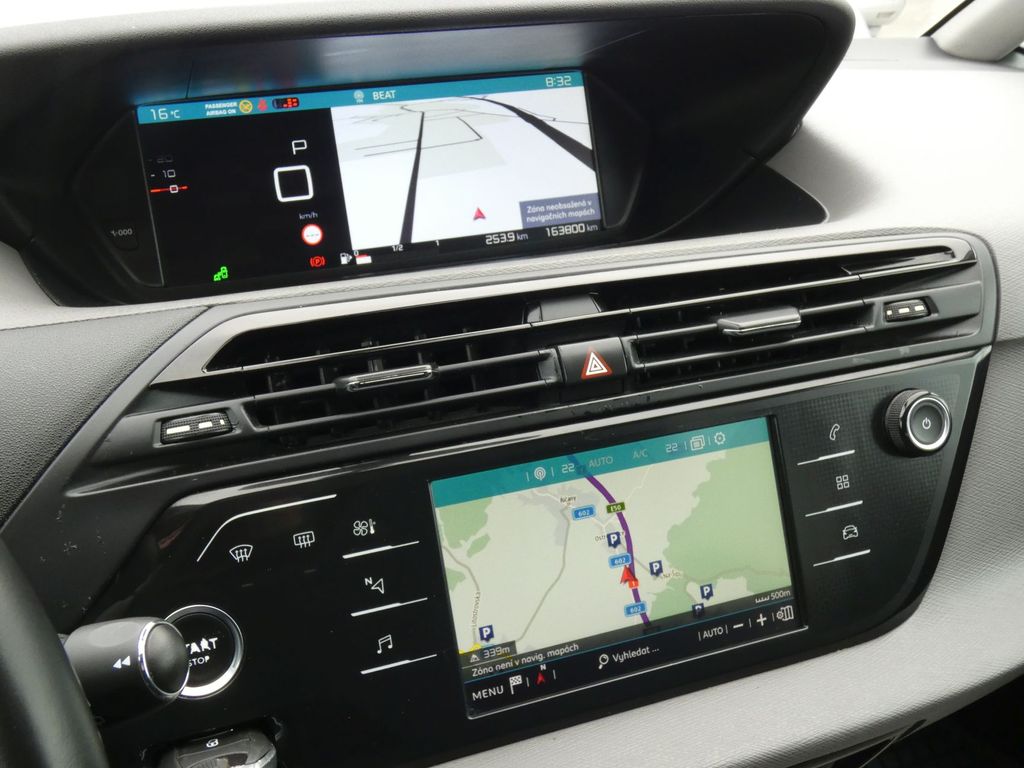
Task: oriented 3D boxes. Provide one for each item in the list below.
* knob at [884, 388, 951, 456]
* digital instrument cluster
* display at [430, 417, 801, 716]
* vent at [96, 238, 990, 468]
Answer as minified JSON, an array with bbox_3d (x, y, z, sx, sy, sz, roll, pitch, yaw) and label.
[{"bbox_3d":[0.183,0.018,0.503,0.029,0.029,0.014,-10,2,-19],"label":"knob"},{"bbox_3d":[-0.080,-0.134,0.713,0.290,0.108,0.016,-10,3,-19],"label":"digital instrument cluster"},{"bbox_3d":[0.047,0.072,0.468,0.156,0.094,0.012,-10,2,-19],"label":"display"},{"bbox_3d":[0.032,-0.019,0.473,0.380,0.059,0.040,-10,2,-19],"label":"vent"}]

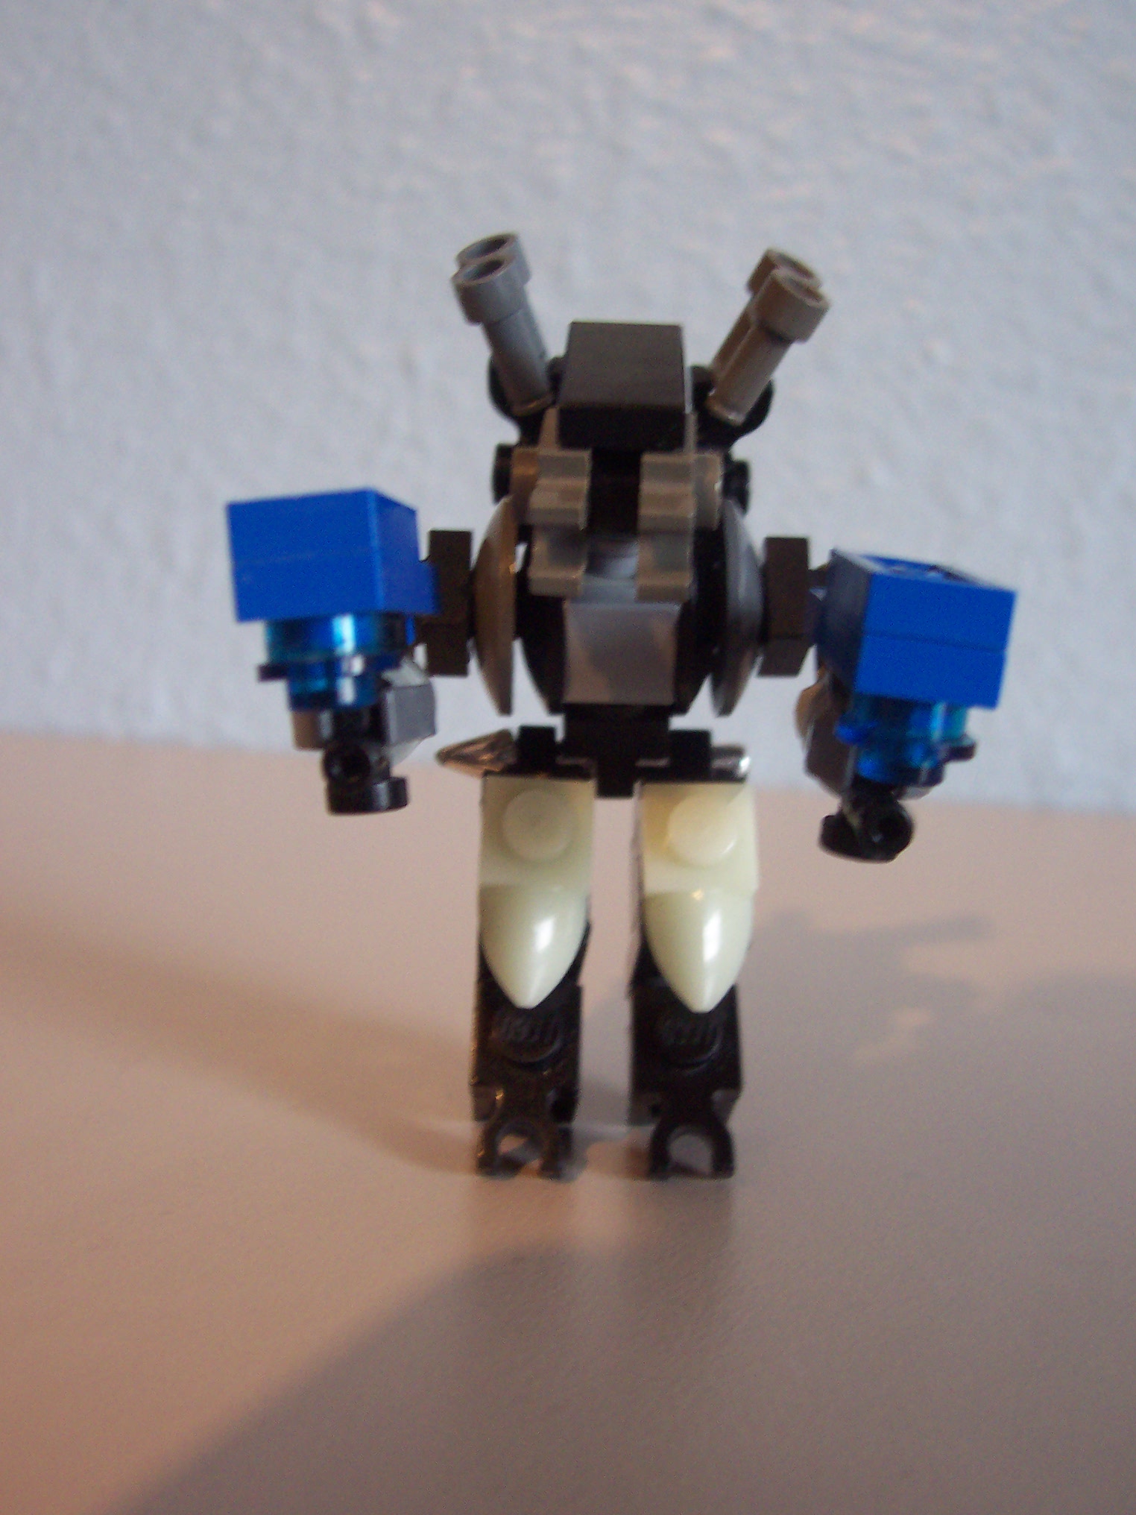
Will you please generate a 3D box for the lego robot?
[{"bbox_3d":[0.003,-0.001,0.109,0.042,0.066,0.041,2,12,1],"label":"lego robot"}]

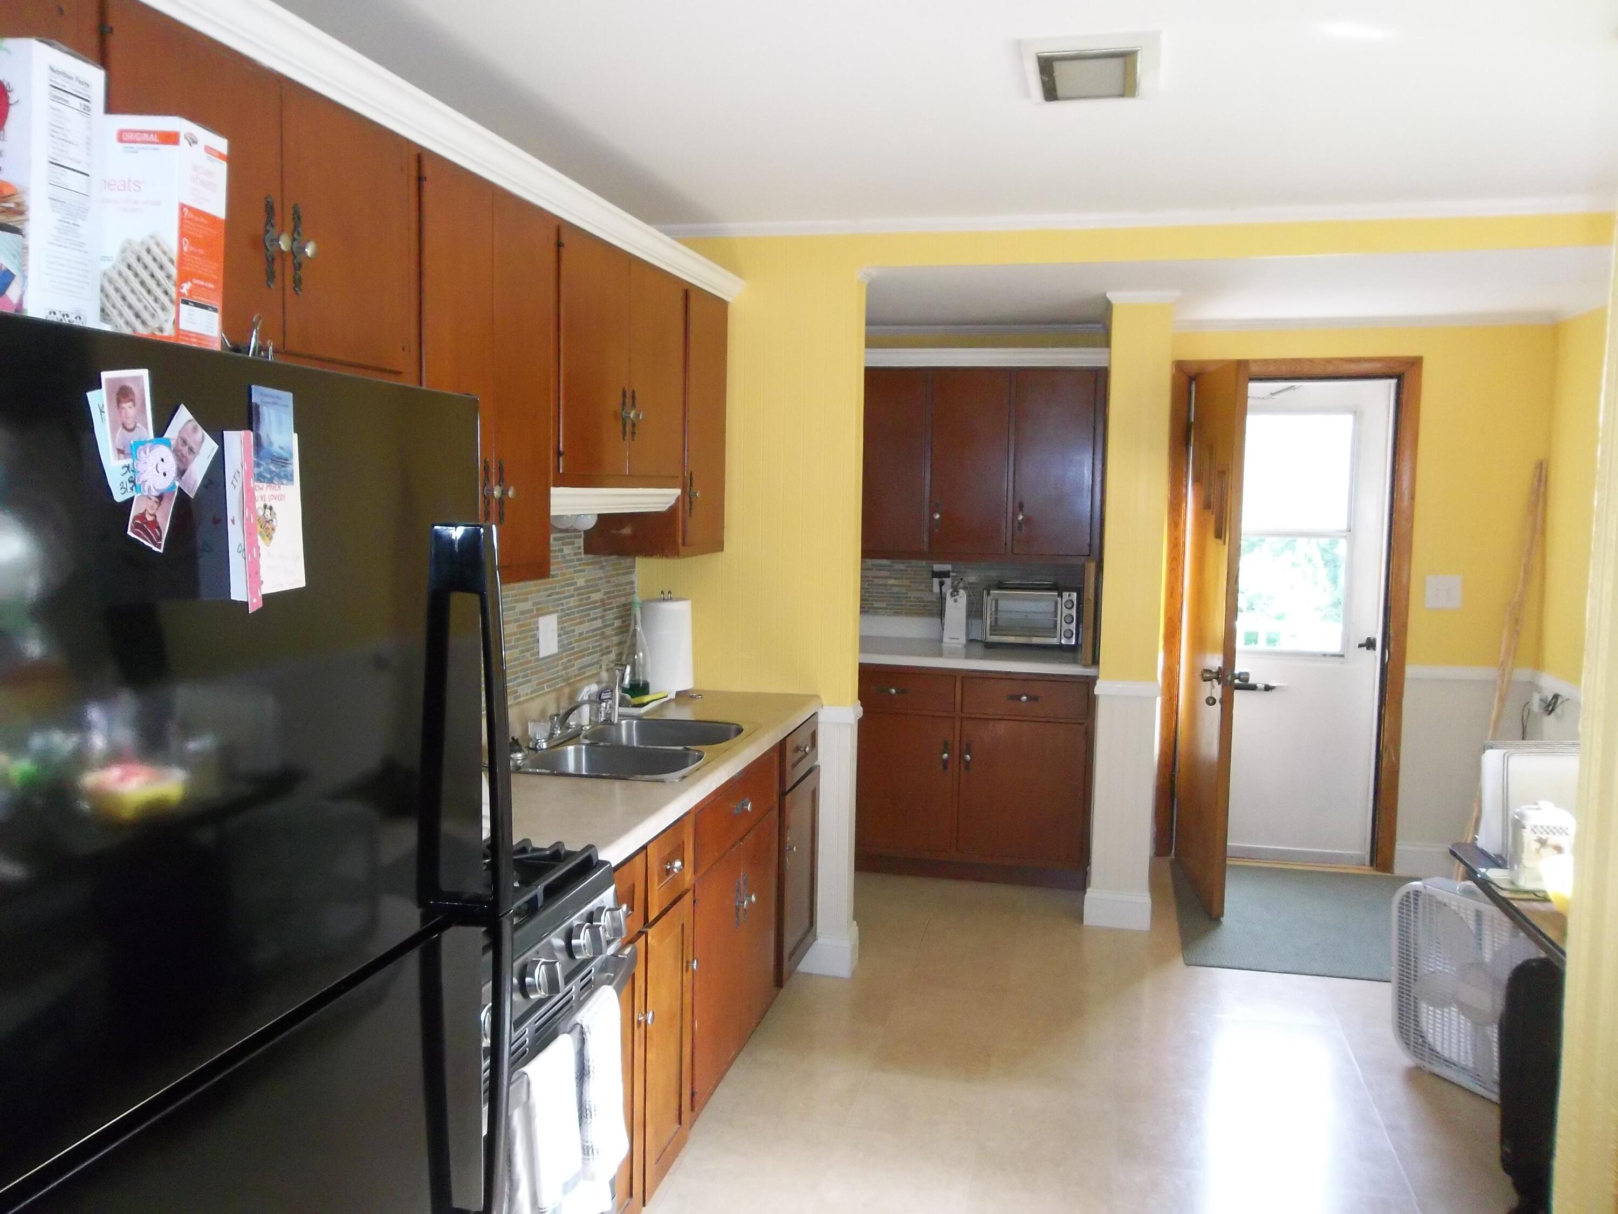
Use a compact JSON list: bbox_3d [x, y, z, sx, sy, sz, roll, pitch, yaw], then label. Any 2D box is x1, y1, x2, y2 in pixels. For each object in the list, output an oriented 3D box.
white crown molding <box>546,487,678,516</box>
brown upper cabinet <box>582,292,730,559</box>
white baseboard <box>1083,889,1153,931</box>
[{"bbox_3d":[-0.482,-0.262,3.142,0.048,0.065,0.878,2,6,13],"label":"white crown molding"},{"bbox_3d":[-0.461,-0.559,3.851,0.305,0.800,0.440,2,5,13],"label":"brown upper cabinet"},{"bbox_3d":[1.127,1.109,4.605,0.240,0.123,0.024,2,5,13],"label":"white baseboard"}]

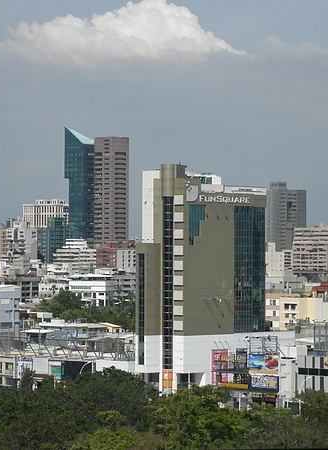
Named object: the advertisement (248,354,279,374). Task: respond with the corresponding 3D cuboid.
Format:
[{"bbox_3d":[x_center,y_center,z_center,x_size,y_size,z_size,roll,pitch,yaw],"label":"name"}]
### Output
[{"bbox_3d":[23.240,32.550,452.000,0.400,4.600,9.600,1,-1,-44],"label":"advertisement"}]

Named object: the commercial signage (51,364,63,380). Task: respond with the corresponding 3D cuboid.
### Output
[{"bbox_3d":[-27.240,37.380,492.000,0.300,4.100,4.600,1,-1,-44],"label":"commercial signage"}]

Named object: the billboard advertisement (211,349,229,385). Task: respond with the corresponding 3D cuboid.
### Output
[{"bbox_3d":[13.410,33.890,465.000,5.400,8.600,0.400,1,-1,-44],"label":"billboard advertisement"}]

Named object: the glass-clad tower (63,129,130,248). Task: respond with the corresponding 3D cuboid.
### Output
[{"bbox_3d":[-48.940,-9.140,1420.000,30.000,125.000,36.000,1,-1,-44],"label":"glass-clad tower"}]

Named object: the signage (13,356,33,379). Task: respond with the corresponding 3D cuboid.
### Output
[{"bbox_3d":[-36.190,36.700,500.000,2.400,5.800,5.000,1,-1,-44],"label":"signage"}]

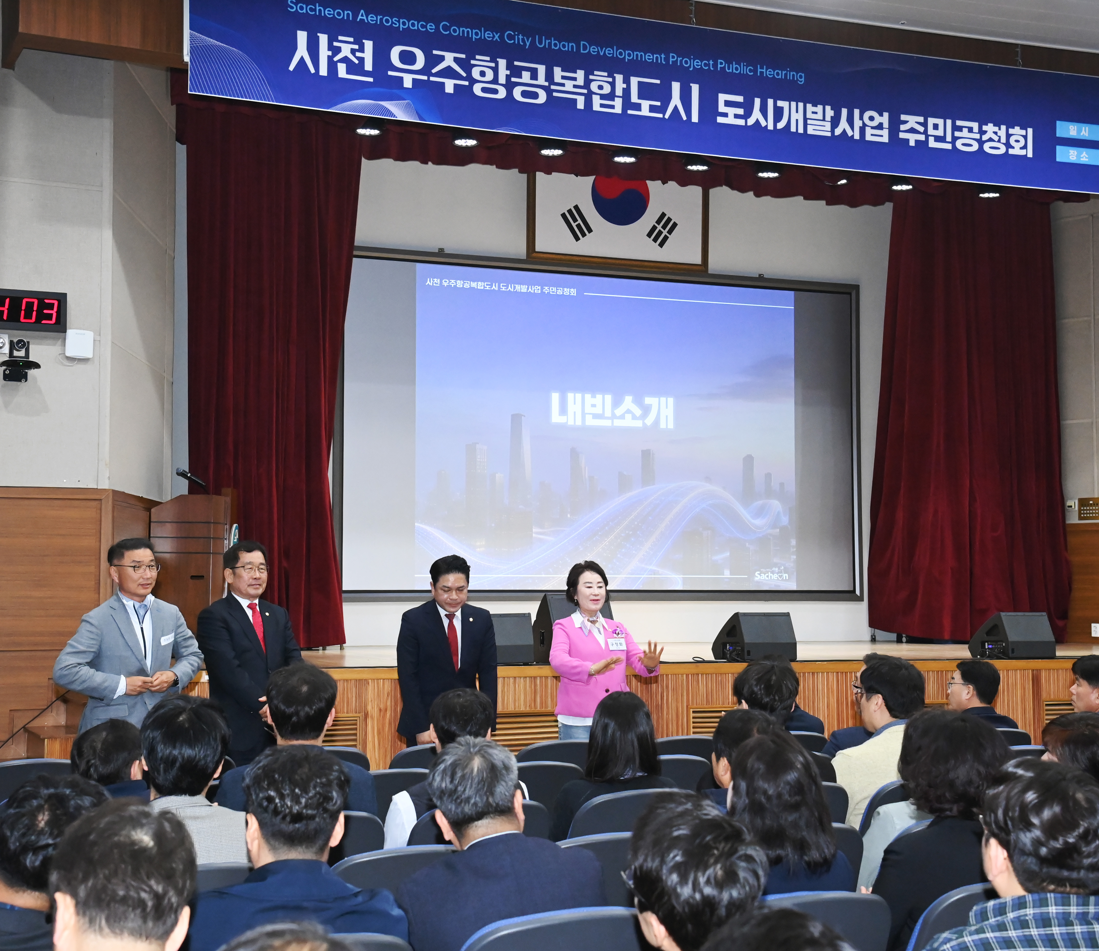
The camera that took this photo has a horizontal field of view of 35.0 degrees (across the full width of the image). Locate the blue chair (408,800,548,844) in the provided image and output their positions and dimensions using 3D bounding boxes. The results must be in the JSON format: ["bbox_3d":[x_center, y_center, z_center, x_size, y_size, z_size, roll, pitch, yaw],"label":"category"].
[{"bbox_3d":[-0.314,1.409,5.322,0.510,0.880,0.600,2,-4,-21],"label":"blue chair"}]

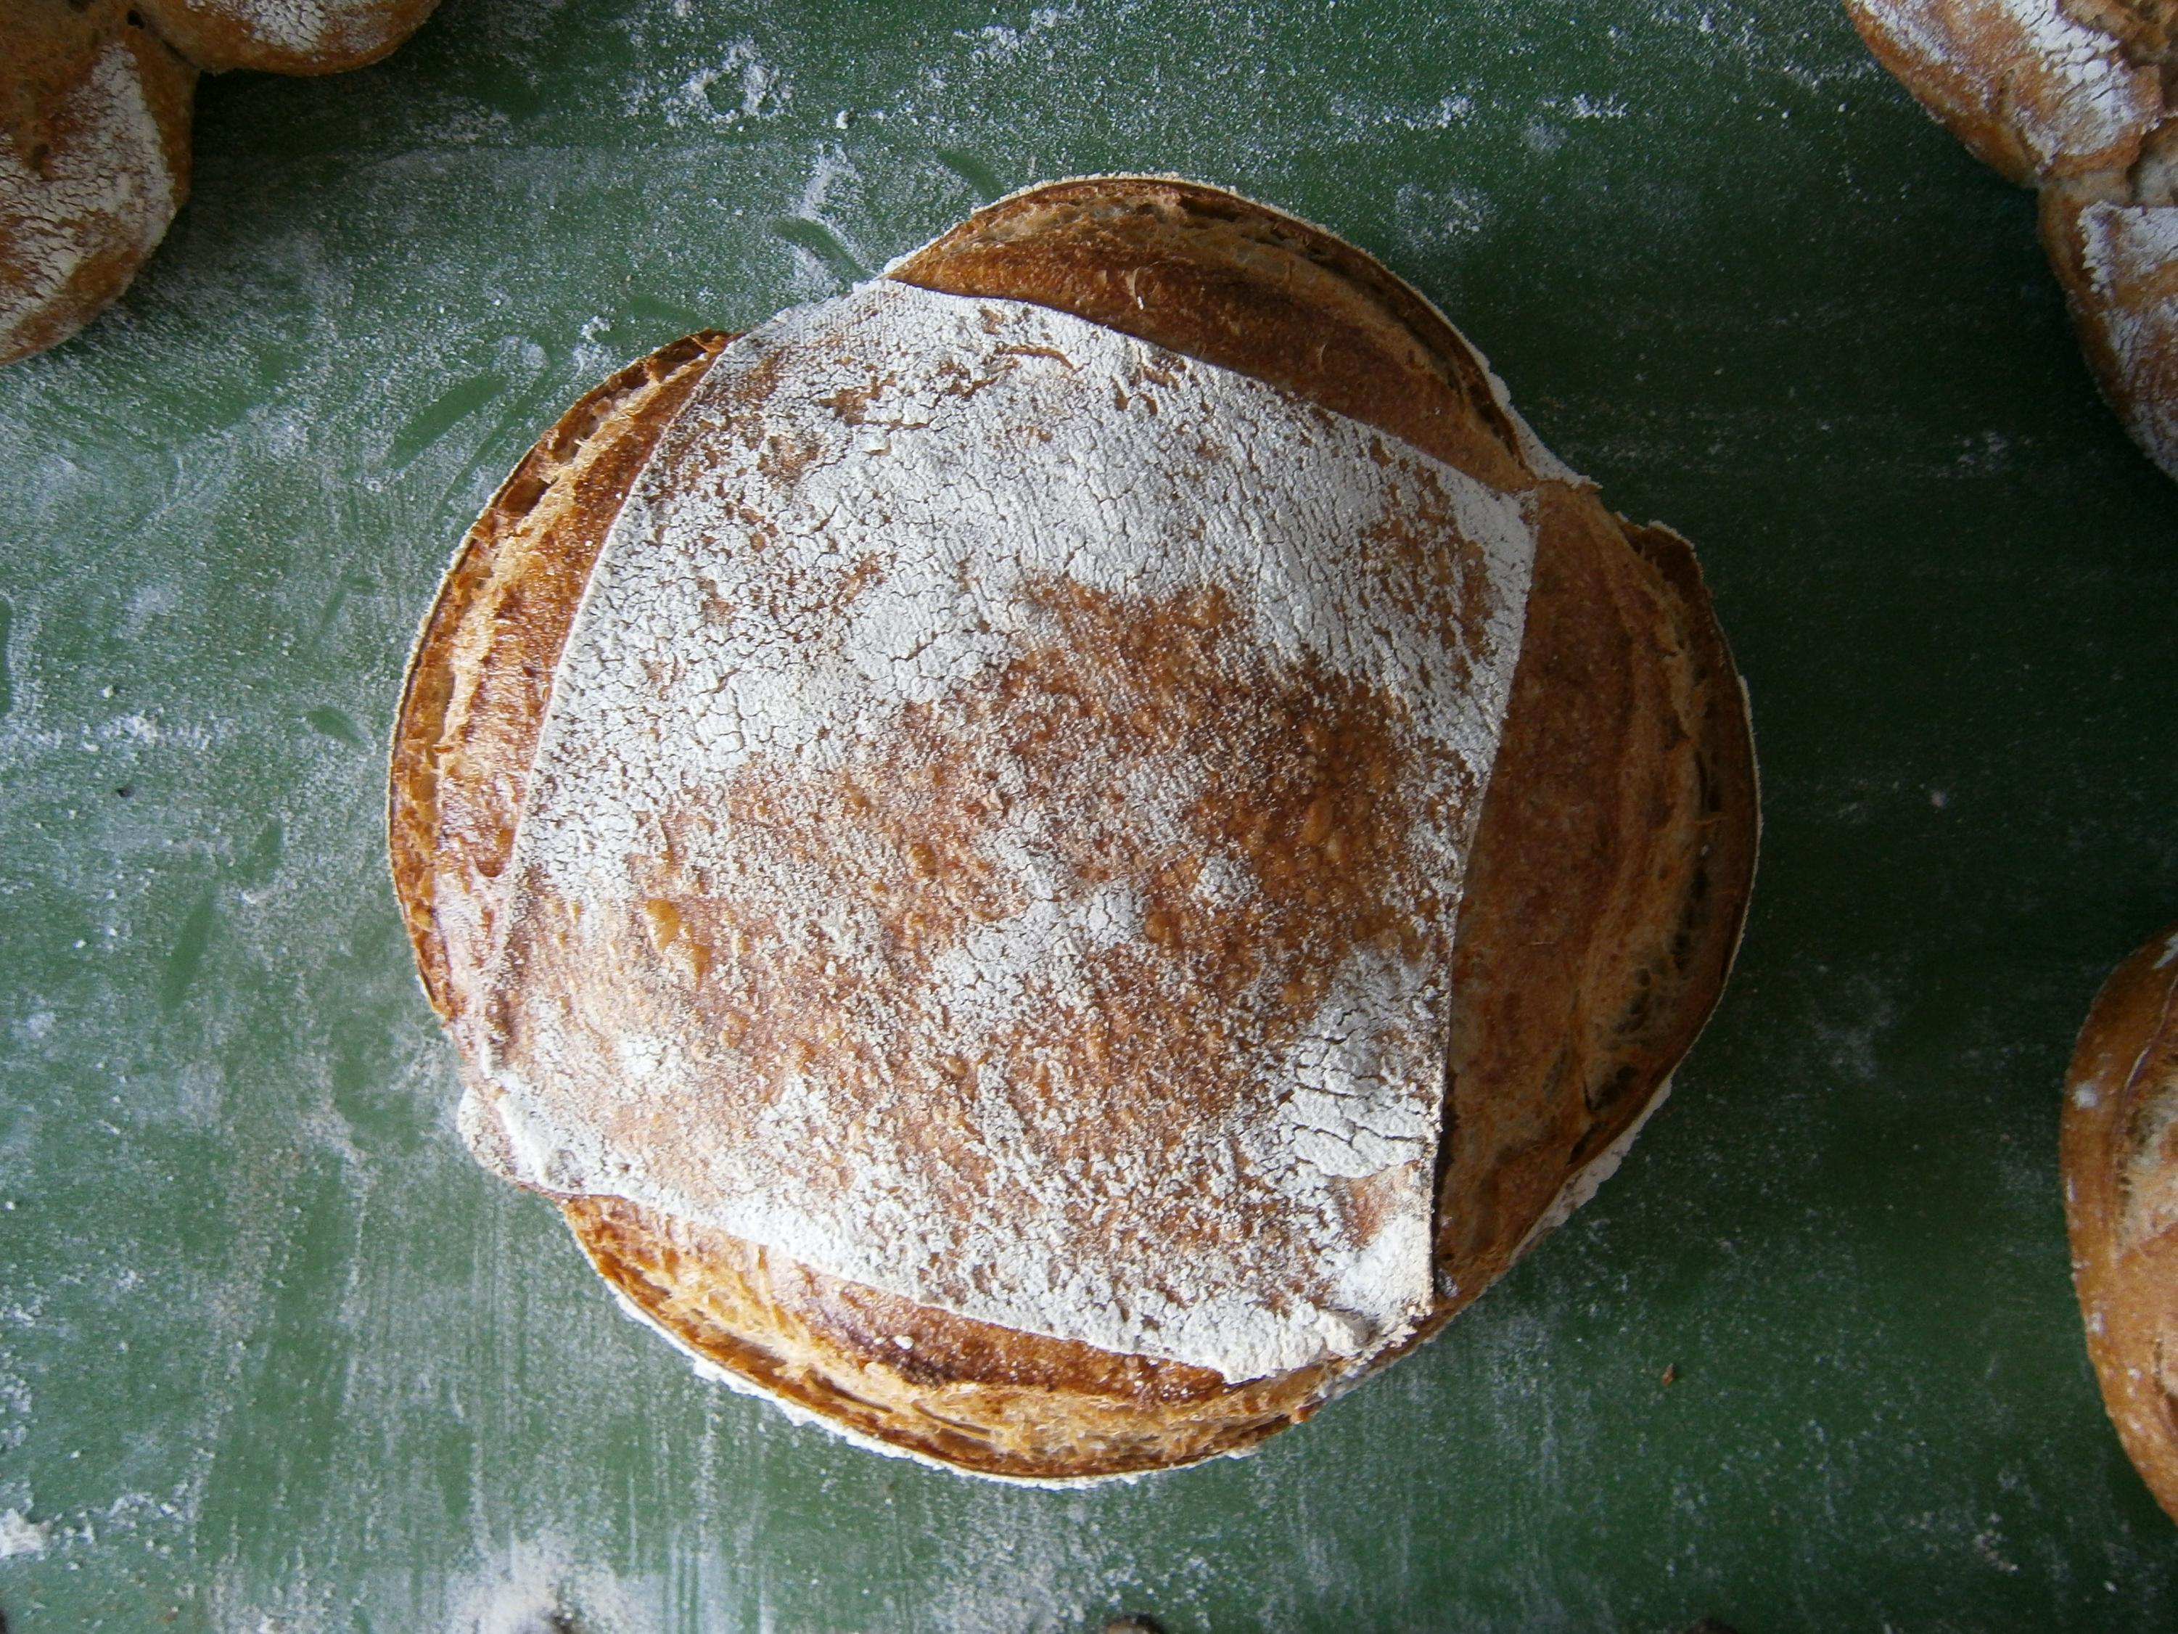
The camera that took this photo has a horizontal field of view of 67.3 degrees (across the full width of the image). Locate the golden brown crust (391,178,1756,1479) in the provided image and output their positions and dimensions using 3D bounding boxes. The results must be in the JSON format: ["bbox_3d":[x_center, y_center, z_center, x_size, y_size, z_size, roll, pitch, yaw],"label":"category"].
[{"bbox_3d":[-0.004,0.002,0.345,0.297,0.100,0.285,0,86,3],"label":"golden brown crust"}]

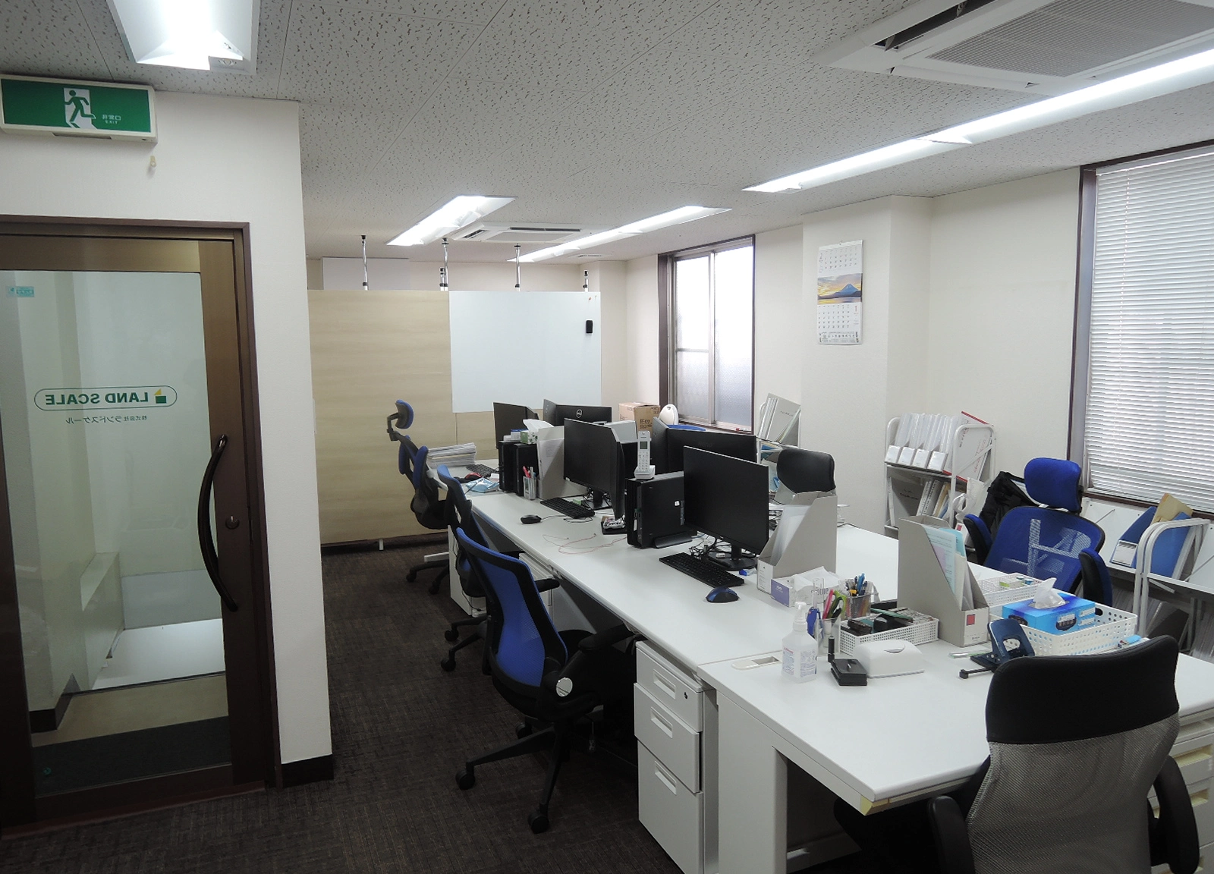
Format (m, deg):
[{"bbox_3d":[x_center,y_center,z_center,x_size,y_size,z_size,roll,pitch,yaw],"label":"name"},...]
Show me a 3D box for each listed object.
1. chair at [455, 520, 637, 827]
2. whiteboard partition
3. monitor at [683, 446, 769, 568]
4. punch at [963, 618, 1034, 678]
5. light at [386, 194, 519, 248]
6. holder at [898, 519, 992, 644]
[{"bbox_3d":[-0.184,0.773,2.954,0.670,0.900,0.650,-5,8,-30],"label":"chair"},{"bbox_3d":[-0.602,-0.663,6.482,1.213,0.897,0.030,-4,7,-23],"label":"whiteboard partition"},{"bbox_3d":[0.498,0.272,3.220,0.180,0.416,0.550,-4,8,-26],"label":"monitor"},{"bbox_3d":[0.997,0.544,2.196,0.225,0.110,0.120,-3,7,-16],"label":"punch"},{"bbox_3d":[-1.148,-1.479,5.766,0.295,0.080,2.540,-4,7,-23],"label":"light"},{"bbox_3d":[0.976,0.410,2.453,0.098,0.316,0.265,-4,7,-23],"label":"holder"}]

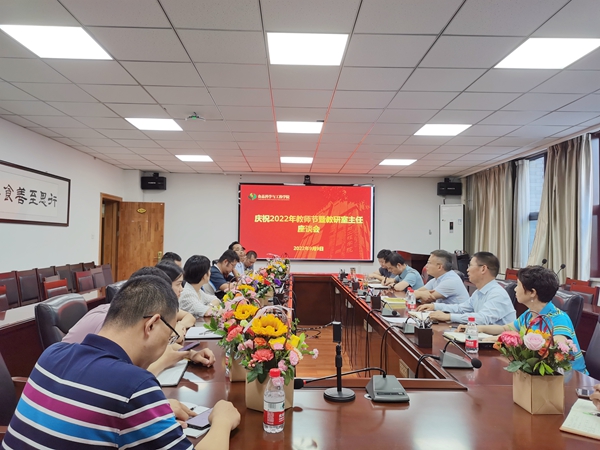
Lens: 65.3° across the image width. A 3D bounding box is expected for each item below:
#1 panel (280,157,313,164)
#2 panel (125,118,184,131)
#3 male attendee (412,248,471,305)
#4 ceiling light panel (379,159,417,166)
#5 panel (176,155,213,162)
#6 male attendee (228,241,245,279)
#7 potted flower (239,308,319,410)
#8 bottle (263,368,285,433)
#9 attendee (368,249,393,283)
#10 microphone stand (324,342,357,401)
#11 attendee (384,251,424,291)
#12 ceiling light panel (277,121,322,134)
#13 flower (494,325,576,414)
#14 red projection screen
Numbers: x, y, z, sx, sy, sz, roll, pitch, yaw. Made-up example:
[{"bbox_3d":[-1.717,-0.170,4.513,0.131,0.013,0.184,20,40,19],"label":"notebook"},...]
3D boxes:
[{"bbox_3d":[-0.051,-1.150,8.260,0.590,0.040,0.590,1,-2,-1],"label":"panel"},{"bbox_3d":[-1.797,-1.250,5.834,0.600,0.040,0.600,1,-2,-1],"label":"panel"},{"bbox_3d":[1.314,0.865,4.453,0.640,1.242,0.540,1,-2,6],"label":"male attendee"},{"bbox_3d":[1.750,-1.120,8.308,0.600,0.040,0.600,1,-2,-1],"label":"ceiling light panel"},{"bbox_3d":[-1.850,-1.176,8.223,0.590,0.040,0.590,1,-2,-1],"label":"panel"},{"bbox_3d":[-0.681,0.841,5.462,0.620,1.271,0.500,0,-2,17],"label":"male attendee"},{"bbox_3d":[-0.071,0.436,1.550,0.254,0.325,0.225,1,-2,-1],"label":"potted flower"},{"bbox_3d":[-0.076,0.524,1.410,0.063,0.181,0.063,1,-2,-1],"label":"bottle"},{"bbox_3d":[1.230,0.951,6.500,0.640,1.207,0.520,1,-2,-1],"label":"attendee"},{"bbox_3d":[0.149,0.530,1.709,0.116,0.195,0.116,1,-2,-1],"label":"microphone stand"},{"bbox_3d":[1.089,0.891,5.147,0.620,1.197,0.500,1,-2,-1],"label":"attendee"},{"bbox_3d":[0.003,-1.226,5.872,0.600,0.040,0.600,1,-2,-1],"label":"ceiling light panel"},{"bbox_3d":[0.786,0.467,1.562,0.250,0.287,0.210,1,-2,-1],"label":"flower"},{"bbox_3d":[0.146,-0.041,9.902,2.864,1.628,0.080,1,-2,-1],"label":"red projection screen"}]

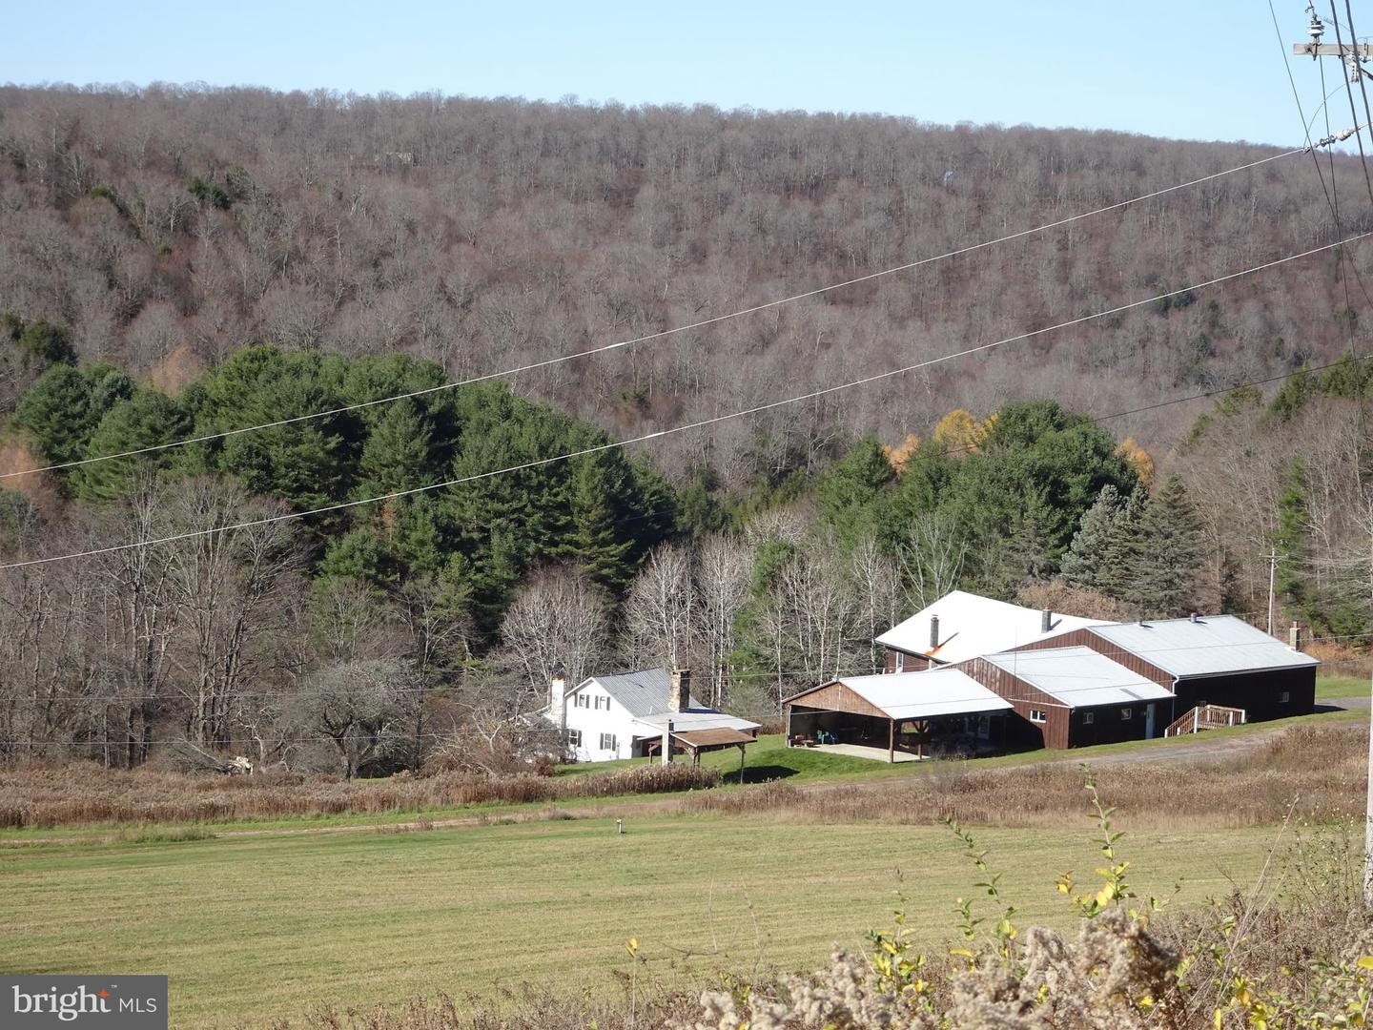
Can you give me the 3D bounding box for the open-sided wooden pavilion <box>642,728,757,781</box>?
[{"bbox_3d":[0.596,13.277,218.638,4.410,2.850,4.950,-3,5,-41],"label":"open-sided wooden pavilion"}]

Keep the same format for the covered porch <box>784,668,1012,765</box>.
[{"bbox_3d":[12.355,11.437,231.021,9.630,4.350,9.420,-3,5,-41],"label":"covered porch"}]

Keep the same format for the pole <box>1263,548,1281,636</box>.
[{"bbox_3d":[41.313,6.292,280.265,1.800,7.830,0.300,0,4,0],"label":"pole"}]

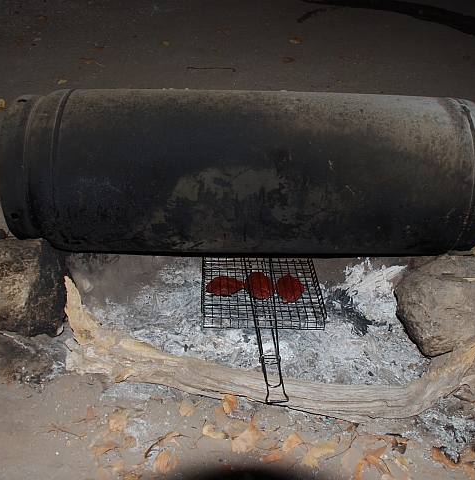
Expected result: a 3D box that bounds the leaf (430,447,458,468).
[{"bbox_3d":[0.477,0.505,1.240,0.070,0.018,0.028,27,52,22],"label":"leaf"}]

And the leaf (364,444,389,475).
[{"bbox_3d":[0.325,0.513,1.259,0.061,0.015,0.068,0,46,0],"label":"leaf"}]

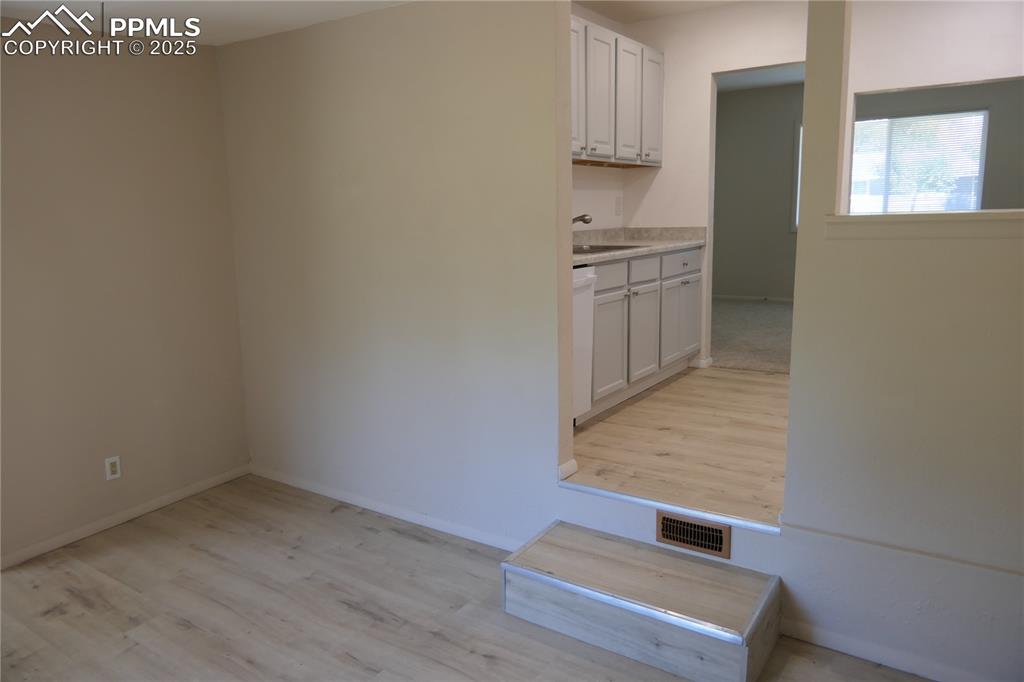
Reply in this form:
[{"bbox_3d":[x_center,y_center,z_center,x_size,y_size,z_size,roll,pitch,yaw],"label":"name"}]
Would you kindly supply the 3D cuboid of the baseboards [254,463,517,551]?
[{"bbox_3d":[-0.744,0.872,3.604,2.030,0.065,0.014,6,12,34],"label":"baseboards"}]

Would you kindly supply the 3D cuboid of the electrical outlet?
[{"bbox_3d":[-2.023,0.647,3.466,0.009,0.115,0.071,6,12,34],"label":"electrical outlet"}]

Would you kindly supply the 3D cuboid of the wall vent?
[{"bbox_3d":[0.685,0.737,2.598,0.288,0.132,0.015,6,12,34],"label":"wall vent"}]

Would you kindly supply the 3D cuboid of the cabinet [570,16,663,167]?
[{"bbox_3d":[0.539,-1.525,4.350,0.310,0.767,1.500,6,12,34],"label":"cabinet"}]

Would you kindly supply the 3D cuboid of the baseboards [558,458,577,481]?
[{"bbox_3d":[0.243,0.555,2.970,0.015,0.070,0.150,6,12,34],"label":"baseboards"}]

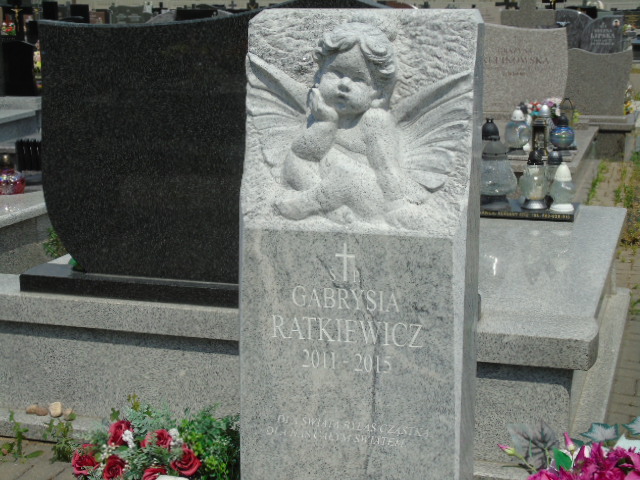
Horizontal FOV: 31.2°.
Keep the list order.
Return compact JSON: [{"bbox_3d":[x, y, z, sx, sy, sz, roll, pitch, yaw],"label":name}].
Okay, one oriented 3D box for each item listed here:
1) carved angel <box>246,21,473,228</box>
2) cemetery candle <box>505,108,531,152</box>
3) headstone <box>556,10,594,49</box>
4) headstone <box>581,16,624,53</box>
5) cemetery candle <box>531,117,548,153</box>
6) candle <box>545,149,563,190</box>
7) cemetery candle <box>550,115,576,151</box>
[{"bbox_3d":[0.088,-0.257,2.550,0.500,0.460,0.140,3,11,14],"label":"carved angel"},{"bbox_3d":[1.292,-0.720,7.500,0.168,0.285,0.168,3,11,16],"label":"cemetery candle"},{"bbox_3d":[3.123,-2.494,14.700,0.700,0.900,0.120,3,11,16],"label":"headstone"},{"bbox_3d":[3.574,-2.448,14.500,0.560,0.820,0.120,3,11,16],"label":"headstone"},{"bbox_3d":[1.439,-0.687,7.500,0.105,0.245,0.105,3,11,16],"label":"cemetery candle"},{"bbox_3d":[1.087,-0.287,5.300,0.105,0.250,0.105,3,11,16],"label":"candle"},{"bbox_3d":[1.587,-0.707,7.500,0.155,0.240,0.155,3,11,16],"label":"cemetery candle"}]

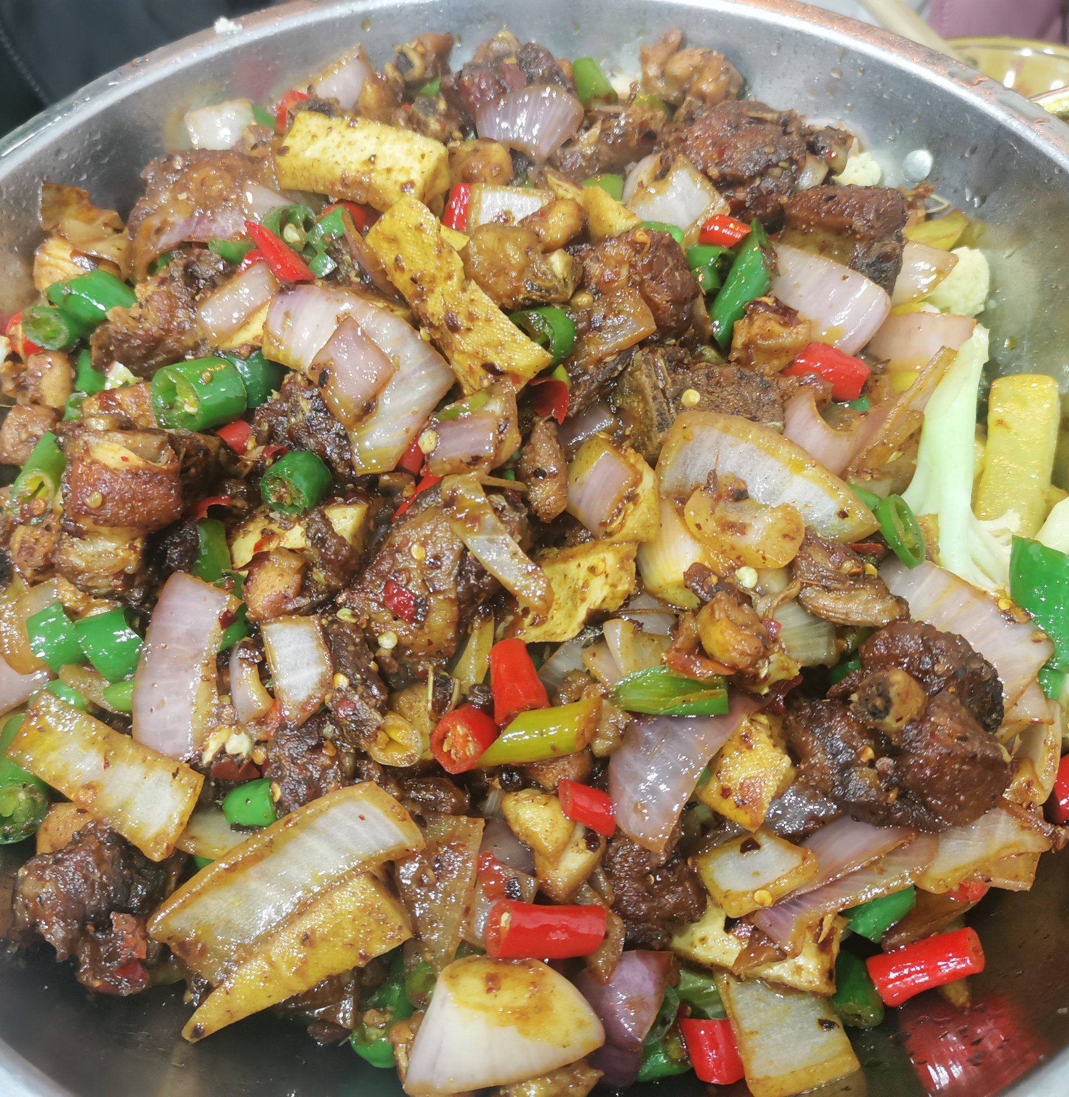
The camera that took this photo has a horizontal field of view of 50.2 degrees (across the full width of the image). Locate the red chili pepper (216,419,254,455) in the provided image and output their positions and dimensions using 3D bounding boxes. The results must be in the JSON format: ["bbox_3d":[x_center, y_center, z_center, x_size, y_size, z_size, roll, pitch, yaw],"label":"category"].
[{"bbox_3d":[-0.074,-0.028,0.285,0.013,0.009,0.010,-30,62,-18],"label":"red chili pepper"}]

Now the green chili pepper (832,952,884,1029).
[{"bbox_3d":[0.071,0.097,0.251,0.011,0.011,0.017,-4,58,-1],"label":"green chili pepper"}]

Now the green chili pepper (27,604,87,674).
[{"bbox_3d":[-0.128,0.024,0.306,0.012,0.010,0.017,-26,73,-13],"label":"green chili pepper"}]

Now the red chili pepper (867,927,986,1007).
[{"bbox_3d":[0.075,0.081,0.220,0.021,0.009,0.010,-14,58,-9],"label":"red chili pepper"}]

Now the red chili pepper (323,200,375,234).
[{"bbox_3d":[-0.054,-0.094,0.328,0.017,0.011,0.011,12,58,9],"label":"red chili pepper"}]

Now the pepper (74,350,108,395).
[{"bbox_3d":[-0.130,-0.051,0.334,0.012,0.012,0.016,-17,59,-10],"label":"pepper"}]

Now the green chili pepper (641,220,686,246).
[{"bbox_3d":[0.036,-0.086,0.321,0.017,0.014,0.014,11,59,8],"label":"green chili pepper"}]

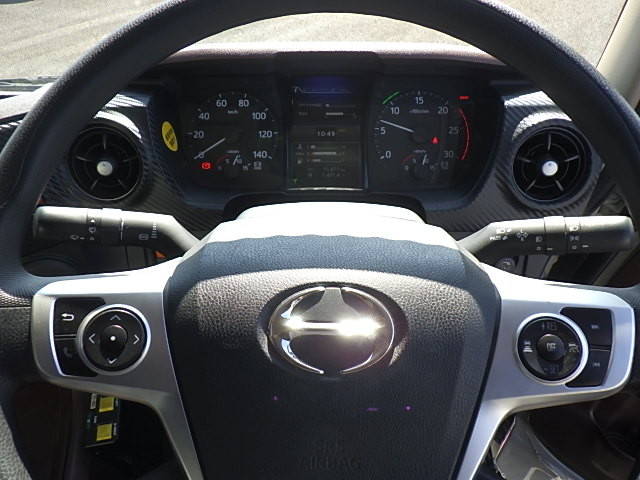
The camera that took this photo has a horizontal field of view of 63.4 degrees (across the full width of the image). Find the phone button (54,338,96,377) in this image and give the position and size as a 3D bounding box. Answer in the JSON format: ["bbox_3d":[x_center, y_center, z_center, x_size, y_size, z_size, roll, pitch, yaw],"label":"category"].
[{"bbox_3d":[-0.151,0.072,0.319,0.025,0.009,0.023,0,80,0],"label":"phone button"}]

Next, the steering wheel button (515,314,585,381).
[{"bbox_3d":[0.143,0.067,0.321,0.040,0.011,0.039,0,80,0],"label":"steering wheel button"}]

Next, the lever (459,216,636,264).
[{"bbox_3d":[0.160,0.001,0.374,0.126,0.034,0.036,0,80,5],"label":"lever"}]

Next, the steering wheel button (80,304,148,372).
[{"bbox_3d":[-0.128,0.062,0.321,0.040,0.011,0.039,0,80,0],"label":"steering wheel button"}]

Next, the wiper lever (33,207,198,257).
[{"bbox_3d":[-0.144,-0.005,0.373,0.120,0.034,0.037,0,80,-5],"label":"wiper lever"}]

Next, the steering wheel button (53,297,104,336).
[{"bbox_3d":[-0.150,0.047,0.321,0.031,0.009,0.024,0,80,0],"label":"steering wheel button"}]

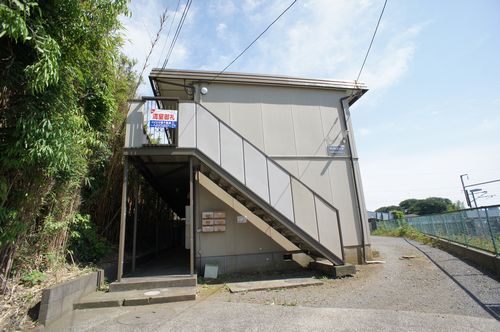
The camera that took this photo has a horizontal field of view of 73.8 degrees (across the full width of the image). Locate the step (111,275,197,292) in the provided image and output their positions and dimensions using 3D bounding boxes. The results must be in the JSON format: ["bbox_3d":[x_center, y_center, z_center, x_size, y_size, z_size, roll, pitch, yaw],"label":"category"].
[{"bbox_3d":[-1.781,2.249,6.428,1.490,0.135,1.050,-1,-14,-9],"label":"step"}]

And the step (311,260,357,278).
[{"bbox_3d":[2.036,2.517,8.087,0.500,0.250,1.340,-1,-14,-9],"label":"step"}]

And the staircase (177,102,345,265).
[{"bbox_3d":[0.132,0.484,8.298,3.770,3.980,1.200,-1,-14,-9],"label":"staircase"}]

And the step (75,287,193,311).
[{"bbox_3d":[-1.741,2.120,5.381,1.730,0.085,1.030,-1,-14,-9],"label":"step"}]

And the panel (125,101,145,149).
[{"bbox_3d":[-2.625,-0.942,7.620,0.395,1.140,0.050,-1,-14,-9],"label":"panel"}]

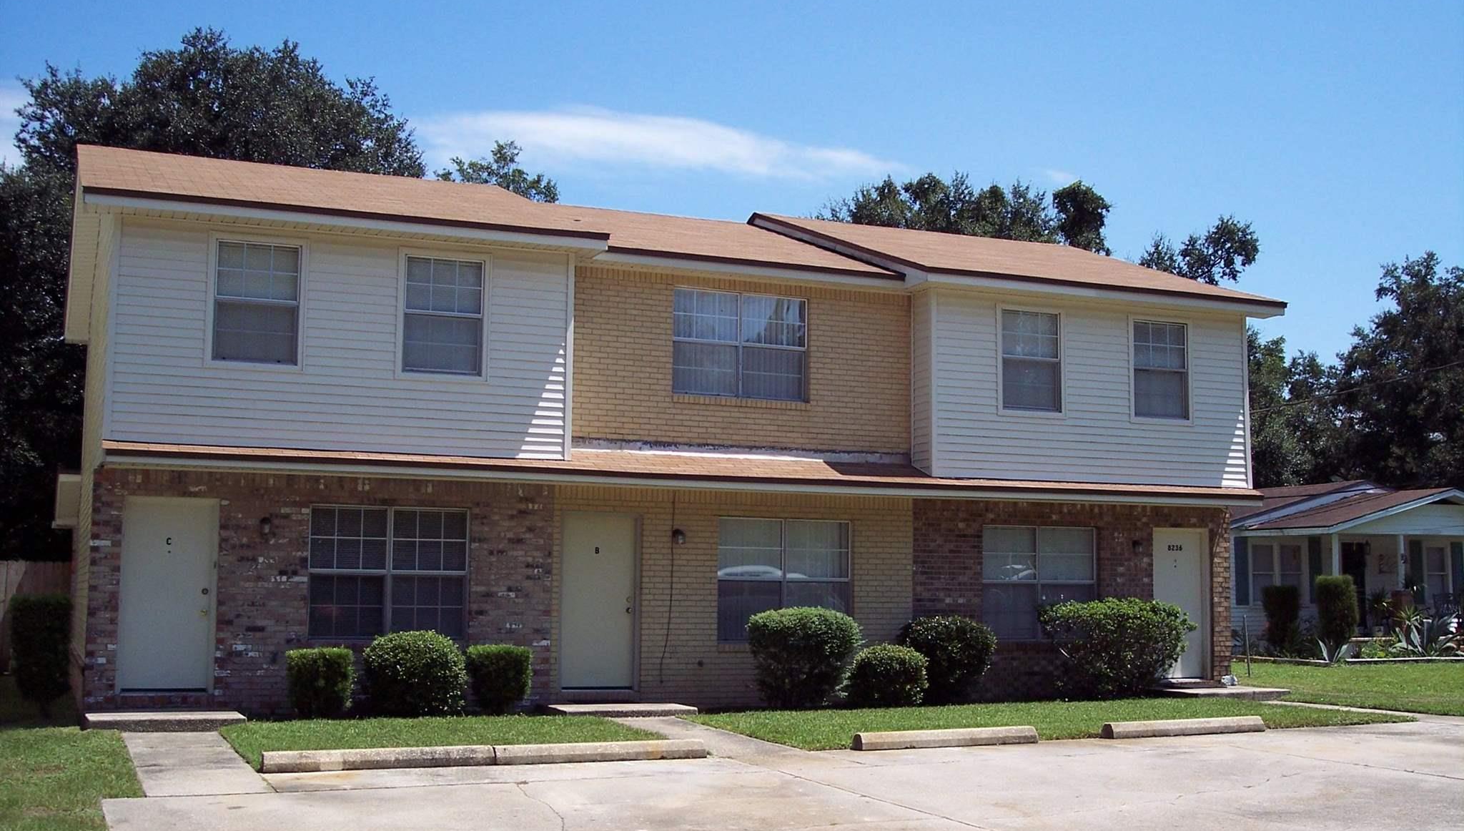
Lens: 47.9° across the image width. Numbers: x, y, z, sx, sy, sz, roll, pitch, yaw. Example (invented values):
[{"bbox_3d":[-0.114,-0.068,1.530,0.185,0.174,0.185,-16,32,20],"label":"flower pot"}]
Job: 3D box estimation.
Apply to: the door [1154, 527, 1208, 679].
[{"bbox_3d":[6.243,2.605,22.905,0.932,2.087,0.070,3,-7,-22],"label":"door"}]

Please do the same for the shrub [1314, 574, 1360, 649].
[{"bbox_3d":[13.301,4.365,36.299,0.942,1.750,0.942,3,-7,-22],"label":"shrub"}]

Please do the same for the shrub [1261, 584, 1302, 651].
[{"bbox_3d":[11.762,4.320,35.300,0.860,1.470,0.840,3,-8,-22],"label":"shrub"}]

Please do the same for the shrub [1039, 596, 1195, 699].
[{"bbox_3d":[4.967,3.005,21.266,2.179,1.328,1.417,3,-7,-22],"label":"shrub"}]

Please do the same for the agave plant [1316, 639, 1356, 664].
[{"bbox_3d":[12.375,4.828,33.800,0.820,0.550,0.800,3,-8,-22],"label":"agave plant"}]

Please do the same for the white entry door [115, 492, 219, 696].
[{"bbox_3d":[-6.005,1.912,17.598,0.965,2.060,0.090,3,-8,-22],"label":"white entry door"}]

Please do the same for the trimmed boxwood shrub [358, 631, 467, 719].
[{"bbox_3d":[-3.473,2.824,18.001,1.128,0.960,1.128,3,-7,-22],"label":"trimmed boxwood shrub"}]

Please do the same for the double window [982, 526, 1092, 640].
[{"bbox_3d":[4.017,2.205,21.641,1.750,1.490,0.100,3,-8,-22],"label":"double window"}]

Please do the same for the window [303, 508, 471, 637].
[{"bbox_3d":[-3.887,1.788,18.769,1.812,1.512,0.090,3,-7,-22],"label":"window"}]

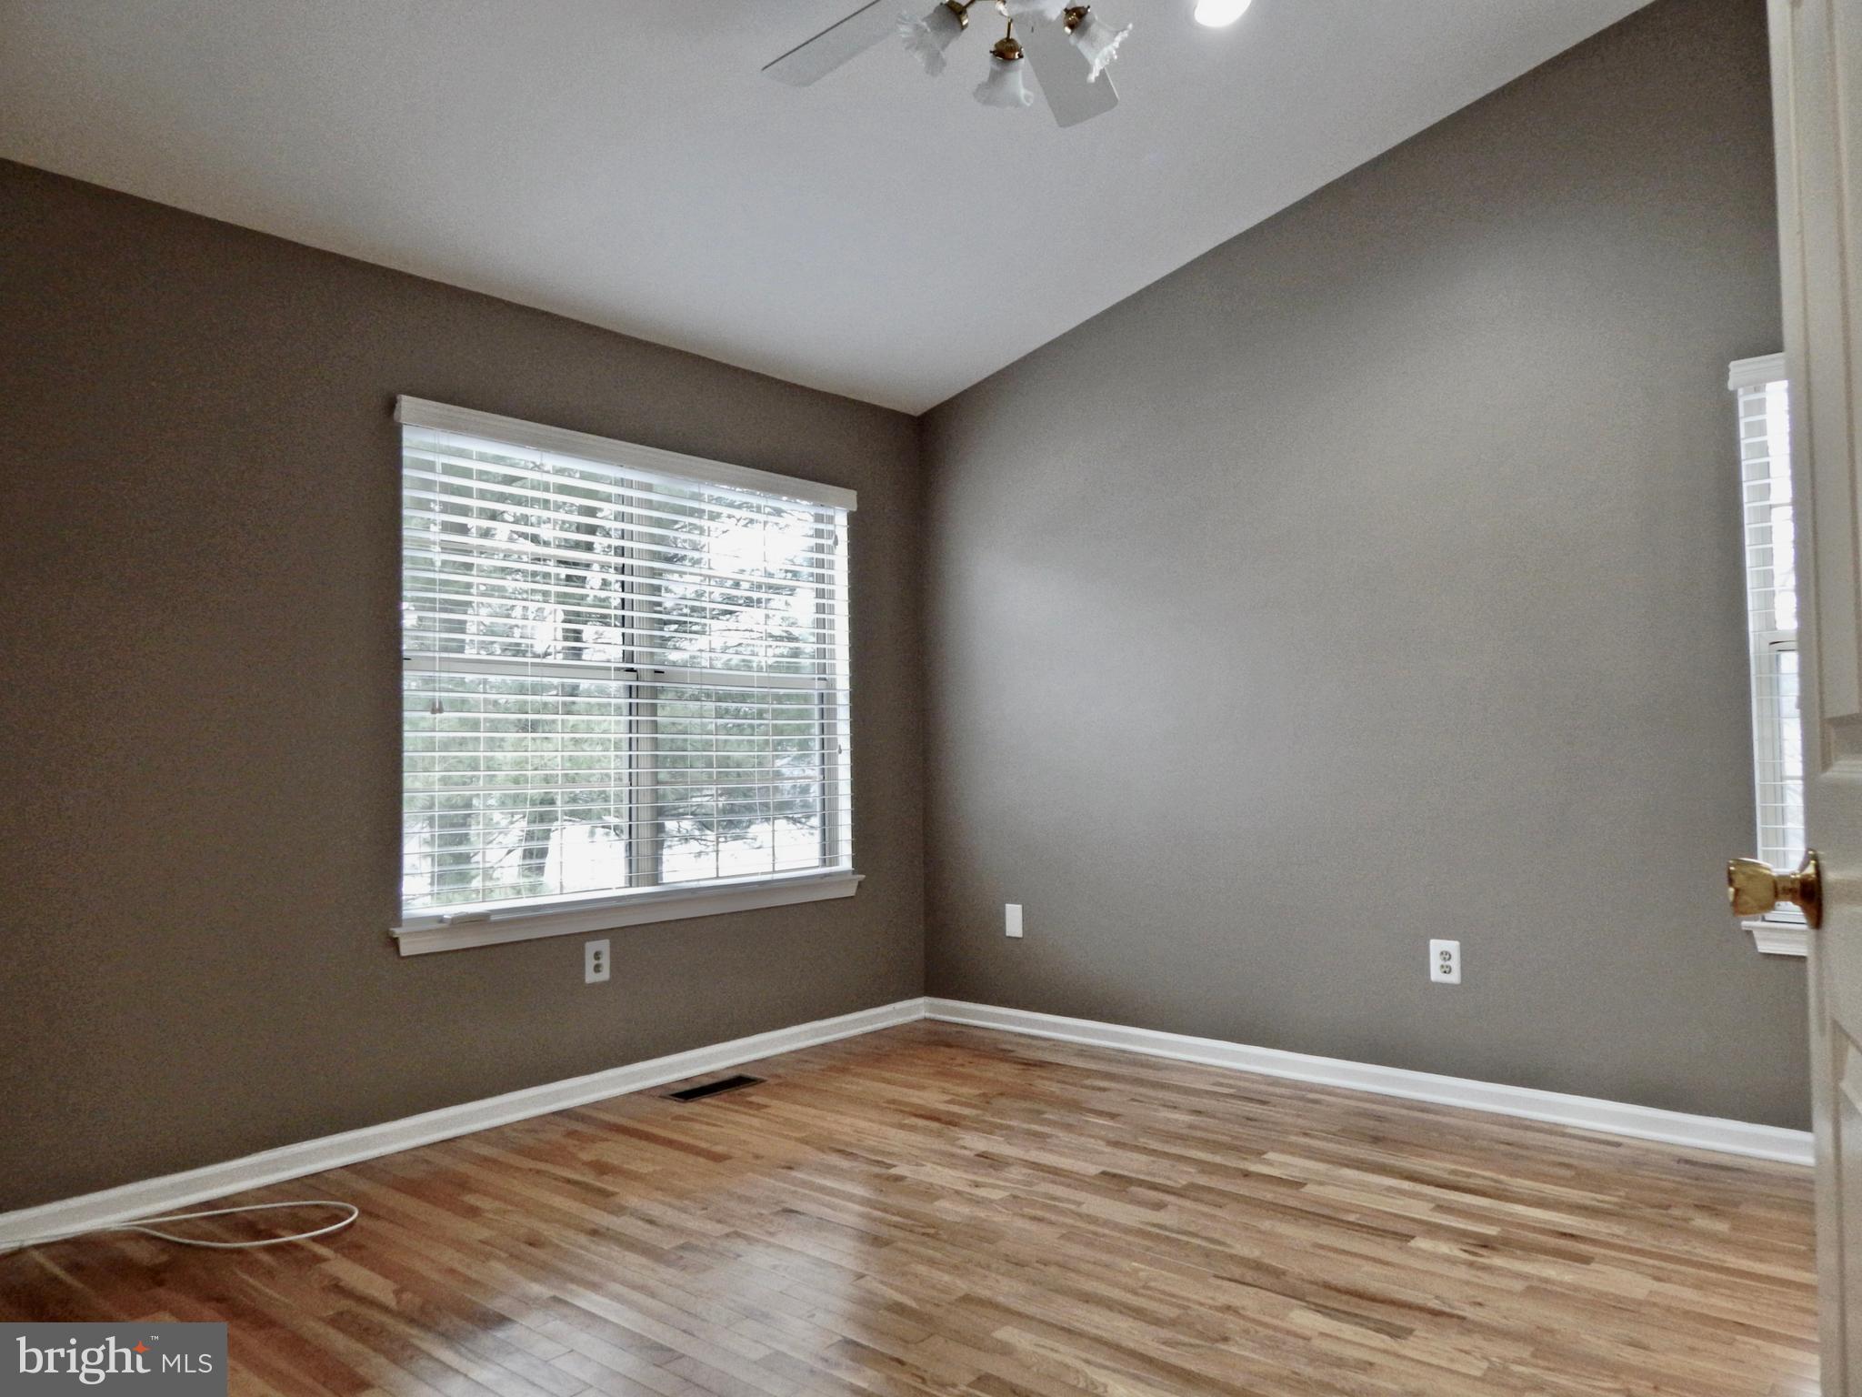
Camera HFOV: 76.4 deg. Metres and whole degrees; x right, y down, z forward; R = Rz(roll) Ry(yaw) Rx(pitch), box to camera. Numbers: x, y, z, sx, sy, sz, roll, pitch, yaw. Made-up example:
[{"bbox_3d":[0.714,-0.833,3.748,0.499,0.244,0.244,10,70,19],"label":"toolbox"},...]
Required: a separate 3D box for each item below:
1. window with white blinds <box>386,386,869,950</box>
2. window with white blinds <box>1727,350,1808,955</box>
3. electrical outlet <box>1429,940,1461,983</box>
[{"bbox_3d":[-0.889,-0.051,4.023,0.100,1.605,1.841,-4,-4,41],"label":"window with white blinds"},{"bbox_3d":[2.428,-0.139,2.800,0.850,1.542,0.100,-4,-4,41],"label":"window with white blinds"},{"bbox_3d":[1.543,0.792,3.551,0.081,0.123,0.012,-4,-4,41],"label":"electrical outlet"}]

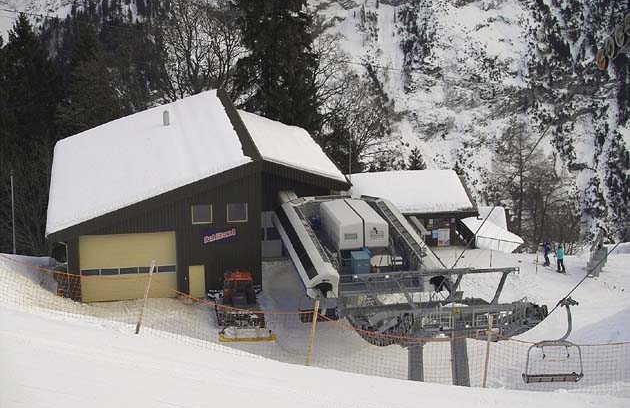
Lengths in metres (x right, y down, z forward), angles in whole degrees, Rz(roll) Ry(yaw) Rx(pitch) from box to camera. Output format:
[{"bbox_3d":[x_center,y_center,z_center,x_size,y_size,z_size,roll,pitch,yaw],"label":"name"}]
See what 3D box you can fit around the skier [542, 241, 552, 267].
[{"bbox_3d":[14.851,3.117,83.610,0.600,1.740,0.550,5,15,18],"label":"skier"}]

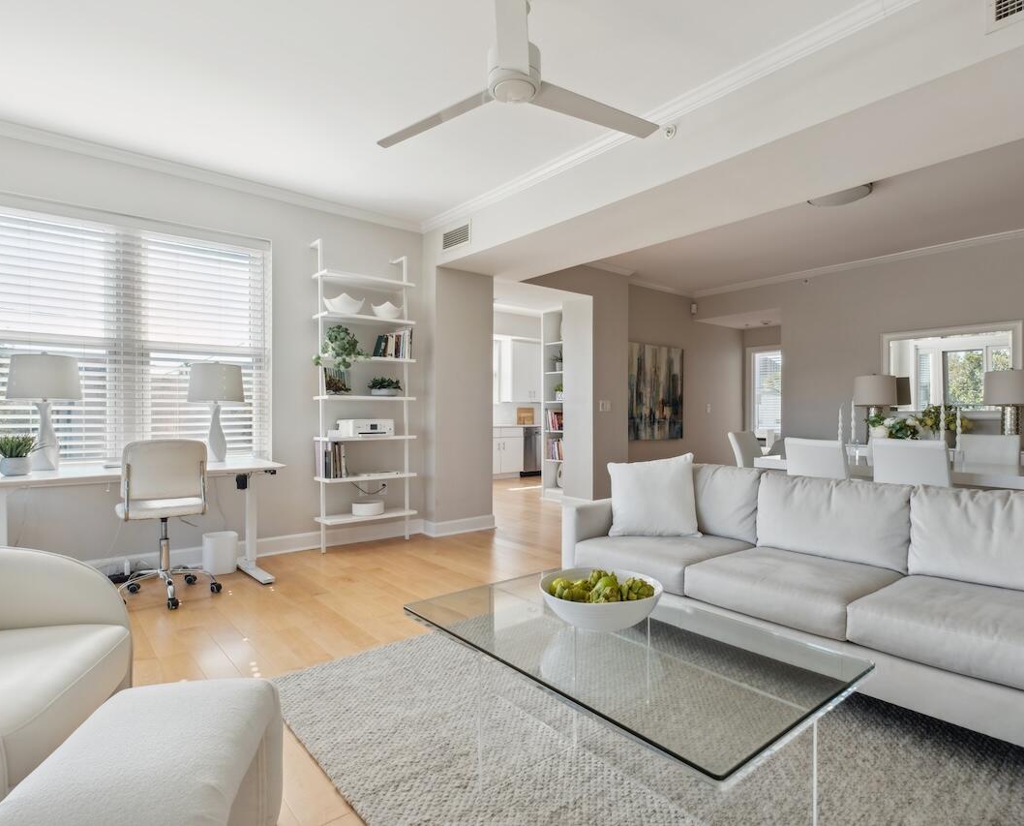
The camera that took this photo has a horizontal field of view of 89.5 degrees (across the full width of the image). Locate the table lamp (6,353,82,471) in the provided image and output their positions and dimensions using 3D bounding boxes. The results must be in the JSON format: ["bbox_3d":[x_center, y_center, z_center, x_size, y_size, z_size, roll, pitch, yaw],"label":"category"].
[{"bbox_3d":[-2.864,-0.013,3.162,0.355,0.710,0.355,0,0,-38],"label":"table lamp"}]

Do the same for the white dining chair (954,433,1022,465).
[{"bbox_3d":[3.690,0.650,4.070,0.570,0.930,0.430,0,0,-39],"label":"white dining chair"}]

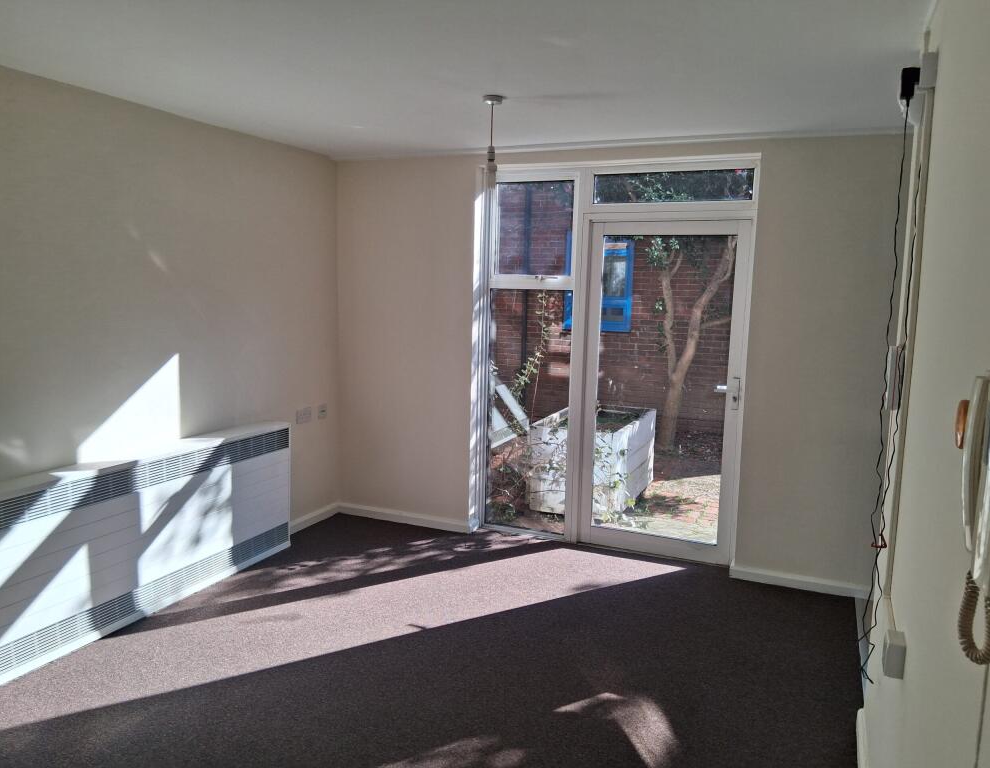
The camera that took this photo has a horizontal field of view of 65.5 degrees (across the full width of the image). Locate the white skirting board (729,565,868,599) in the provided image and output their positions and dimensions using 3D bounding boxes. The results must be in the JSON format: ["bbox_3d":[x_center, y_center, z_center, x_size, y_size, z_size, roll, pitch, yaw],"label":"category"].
[{"bbox_3d":[1.617,1.054,4.097,0.687,0.064,0.018,4,8,23],"label":"white skirting board"}]

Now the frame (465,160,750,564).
[{"bbox_3d":[0.677,-0.147,4.587,1.593,2.276,0.080,4,8,23],"label":"frame"}]

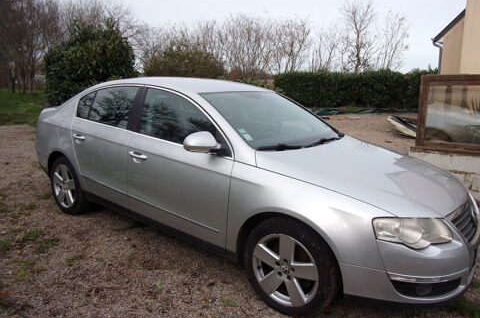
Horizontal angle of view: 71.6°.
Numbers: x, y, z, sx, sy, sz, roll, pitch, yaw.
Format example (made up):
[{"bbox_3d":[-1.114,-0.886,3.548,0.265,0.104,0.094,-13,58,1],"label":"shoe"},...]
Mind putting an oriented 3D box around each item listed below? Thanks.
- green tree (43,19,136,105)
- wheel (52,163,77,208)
[{"bbox_3d":[-7.688,-4.878,17.000,4.470,4.360,4.240,-4,13,-24],"label":"green tree"},{"bbox_3d":[-1.864,0.276,3.670,0.460,0.460,0.170,10,15,35],"label":"wheel"}]

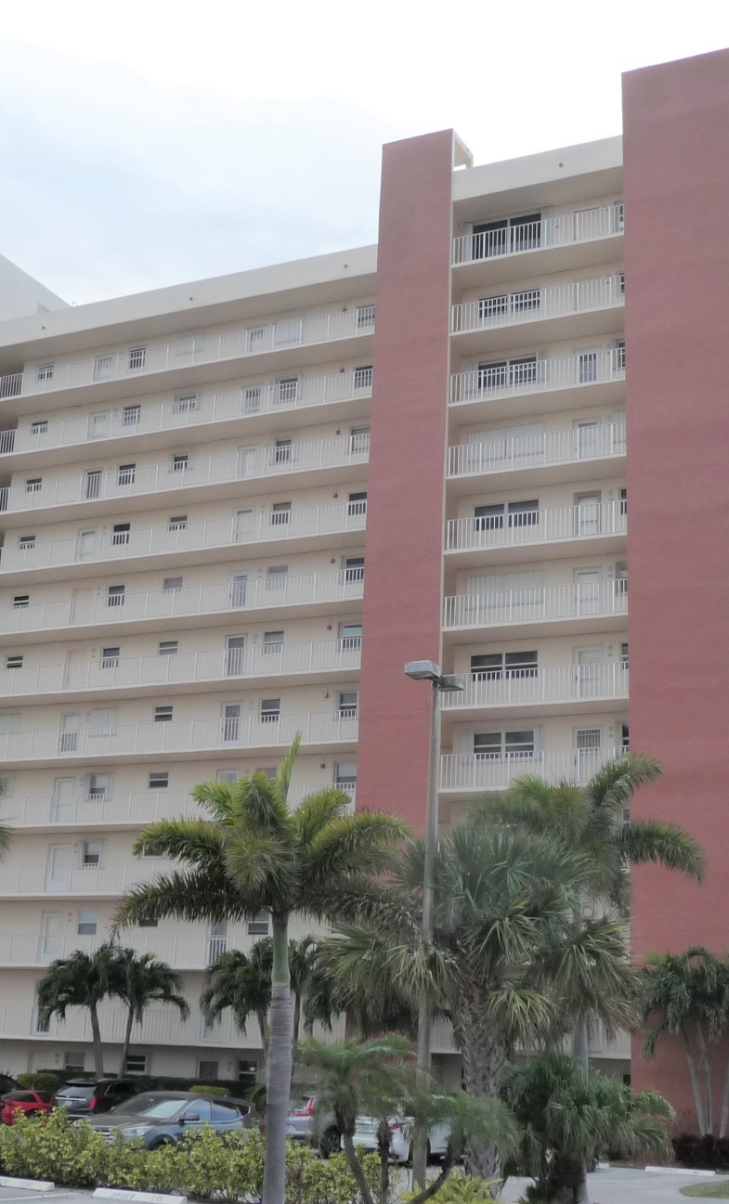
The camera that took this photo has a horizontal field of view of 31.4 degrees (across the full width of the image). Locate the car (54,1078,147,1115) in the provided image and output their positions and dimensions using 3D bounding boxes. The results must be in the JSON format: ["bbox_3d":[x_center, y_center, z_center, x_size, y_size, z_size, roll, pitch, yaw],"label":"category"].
[{"bbox_3d":[-8.217,16.889,43.596,1.900,1.680,4.750,-6,-16,29],"label":"car"}]

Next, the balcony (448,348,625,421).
[{"bbox_3d":[6.835,-8.235,49.789,7.210,1.391,1.802,-4,-17,22],"label":"balcony"}]

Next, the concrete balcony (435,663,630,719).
[{"bbox_3d":[5.820,2.979,43.115,6.287,1.180,1.700,-4,-15,23],"label":"concrete balcony"}]

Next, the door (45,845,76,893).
[{"bbox_3d":[-12.045,10.546,50.876,0.970,2.080,0.100,-5,-18,24],"label":"door"}]

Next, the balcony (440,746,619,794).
[{"bbox_3d":[5.666,5.476,41.654,6.450,1.300,1.500,-6,-18,25],"label":"balcony"}]

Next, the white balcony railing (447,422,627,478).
[{"bbox_3d":[5.761,-5.165,43.703,6.400,1.100,0.100,-6,-18,25],"label":"white balcony railing"}]

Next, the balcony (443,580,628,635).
[{"bbox_3d":[5.370,0.083,41.134,6.048,1.040,0.080,-5,-18,22],"label":"balcony"}]

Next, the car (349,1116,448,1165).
[{"bbox_3d":[1.350,11.750,28.800,1.800,1.480,4.500,-8,-19,30],"label":"car"}]

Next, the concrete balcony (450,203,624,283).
[{"bbox_3d":[6.420,-12.629,46.092,6.450,1.300,1.600,-6,-18,25],"label":"concrete balcony"}]

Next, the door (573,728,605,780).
[{"bbox_3d":[7.309,5.135,42.256,0.980,2.040,0.120,-4,-15,23],"label":"door"}]

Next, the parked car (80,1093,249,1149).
[{"bbox_3d":[-4.606,12.701,31.273,1.880,1.680,4.690,-6,-18,25],"label":"parked car"}]

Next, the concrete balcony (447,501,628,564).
[{"bbox_3d":[6.002,-2.289,43.580,6.450,1.300,1.600,-6,-18,25],"label":"concrete balcony"}]

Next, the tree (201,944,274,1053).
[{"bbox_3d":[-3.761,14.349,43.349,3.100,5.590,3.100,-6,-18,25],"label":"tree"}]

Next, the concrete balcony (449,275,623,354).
[{"bbox_3d":[6.148,-9.674,44.178,6.032,1.110,1.700,-5,-18,22],"label":"concrete balcony"}]

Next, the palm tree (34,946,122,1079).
[{"bbox_3d":[-10.438,15.544,47.036,3.094,6.019,3.030,5,-16,-11],"label":"palm tree"}]

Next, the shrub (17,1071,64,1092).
[{"bbox_3d":[-11.651,17.525,46.545,1.660,1.277,1.463,6,-16,-12],"label":"shrub"}]

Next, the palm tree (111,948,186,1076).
[{"bbox_3d":[-7.582,14.472,44.929,2.400,4.700,2.400,2,-14,1],"label":"palm tree"}]

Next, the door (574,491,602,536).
[{"bbox_3d":[7.331,-2.566,42.614,0.970,2.080,0.100,-5,-18,24],"label":"door"}]

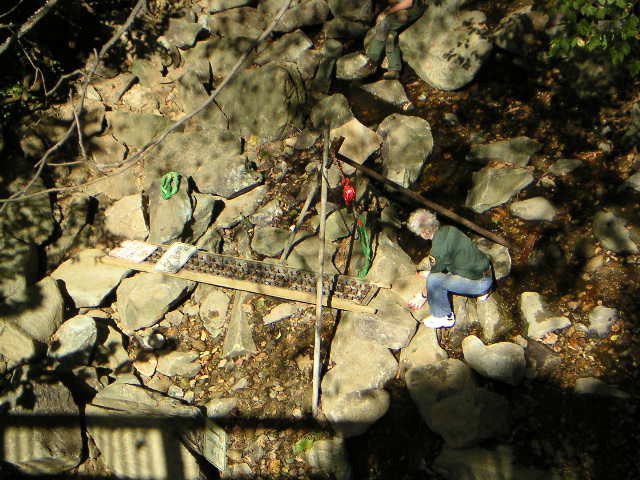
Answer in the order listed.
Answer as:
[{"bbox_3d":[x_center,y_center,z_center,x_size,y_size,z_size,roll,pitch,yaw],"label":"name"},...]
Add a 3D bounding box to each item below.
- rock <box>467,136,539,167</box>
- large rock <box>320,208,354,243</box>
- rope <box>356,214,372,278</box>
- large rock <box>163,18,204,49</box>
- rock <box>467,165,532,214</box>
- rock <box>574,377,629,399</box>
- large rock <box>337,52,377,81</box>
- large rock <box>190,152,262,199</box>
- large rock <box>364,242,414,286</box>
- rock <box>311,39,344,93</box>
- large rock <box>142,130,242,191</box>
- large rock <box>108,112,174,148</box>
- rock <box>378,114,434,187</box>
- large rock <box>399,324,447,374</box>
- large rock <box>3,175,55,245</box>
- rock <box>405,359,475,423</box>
[{"bbox_3d":[1.764,-0.851,12.617,0.700,0.200,0.300,-5,42,-6],"label":"rock"},{"bbox_3d":[0.144,-0.126,11.439,0.320,0.240,0.270,0,42,0],"label":"large rock"},{"bbox_3d":[0.388,0.057,11.445,0.139,0.640,0.110,0,40,0],"label":"rope"},{"bbox_3d":[-1.451,-2.195,13.951,0.440,0.200,0.280,-7,41,-8],"label":"large rock"},{"bbox_3d":[1.635,-0.455,11.985,0.620,0.240,0.380,-13,43,-15],"label":"rock"},{"bbox_3d":[2.187,1.146,10.200,0.407,0.120,0.180,0,40,0],"label":"rock"},{"bbox_3d":[0.397,-1.883,14.200,0.455,0.219,0.292,0,41,0],"label":"large rock"},{"bbox_3d":[-0.878,-0.611,12.500,0.678,0.249,0.453,0,41,0],"label":"large rock"},{"bbox_3d":[0.617,0.209,11.653,0.444,0.247,0.379,0,40,0],"label":"large rock"},{"bbox_3d":[0.079,-1.870,14.100,0.378,0.416,0.490,0,41,0],"label":"rock"},{"bbox_3d":[-1.205,-0.751,12.408,0.945,0.387,0.595,0,40,0],"label":"large rock"},{"bbox_3d":[-1.776,-1.089,13.100,0.620,0.211,0.384,0,41,0],"label":"large rock"},{"bbox_3d":[0.797,-0.834,12.374,0.530,0.480,0.580,0,42,0],"label":"rock"},{"bbox_3d":[0.807,0.863,10.340,0.390,0.260,0.400,0,42,0],"label":"large rock"},{"bbox_3d":[-2.487,-0.260,11.200,0.430,0.400,0.440,0,40,0],"label":"large rock"},{"bbox_3d":[0.957,1.222,10.600,0.531,0.334,0.445,0,41,0],"label":"rock"}]

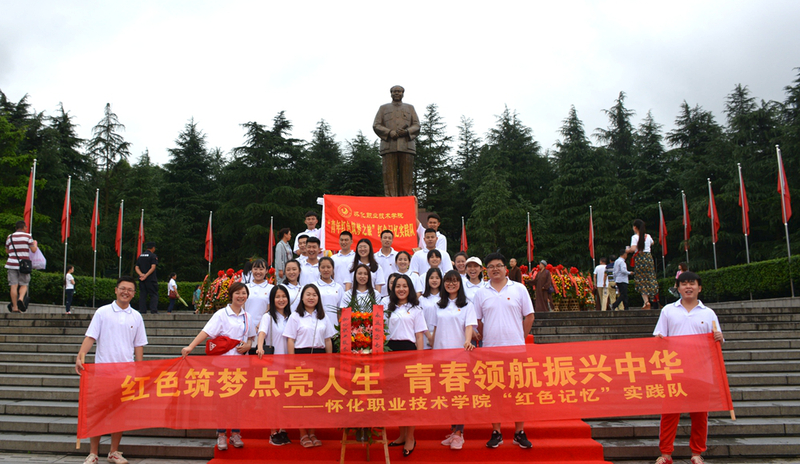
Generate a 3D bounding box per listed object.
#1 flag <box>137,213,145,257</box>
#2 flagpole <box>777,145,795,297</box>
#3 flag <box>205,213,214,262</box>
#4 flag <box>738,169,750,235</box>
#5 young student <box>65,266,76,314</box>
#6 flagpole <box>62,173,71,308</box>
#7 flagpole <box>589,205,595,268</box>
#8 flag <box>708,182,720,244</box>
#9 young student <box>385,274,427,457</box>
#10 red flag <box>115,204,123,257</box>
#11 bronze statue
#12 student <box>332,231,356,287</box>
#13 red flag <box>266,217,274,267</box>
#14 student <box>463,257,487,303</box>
[{"bbox_3d":[-11.947,0.303,27.741,0.400,2.250,0.300,-1,-7,0],"label":"flag"},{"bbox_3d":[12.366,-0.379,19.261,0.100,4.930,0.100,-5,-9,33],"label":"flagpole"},{"bbox_3d":[-7.808,0.225,24.600,0.400,2.100,0.300,-1,-7,0],"label":"flag"},{"bbox_3d":[11.823,-1.108,20.553,0.400,2.250,0.300,-1,-7,0],"label":"flag"},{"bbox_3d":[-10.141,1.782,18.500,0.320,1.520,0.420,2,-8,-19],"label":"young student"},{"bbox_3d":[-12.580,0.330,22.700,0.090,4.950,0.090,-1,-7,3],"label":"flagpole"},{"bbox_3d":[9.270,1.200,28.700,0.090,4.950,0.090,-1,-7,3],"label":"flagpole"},{"bbox_3d":[11.789,-0.787,22.473,0.400,2.250,0.300,-1,-7,0],"label":"flag"},{"bbox_3d":[0.052,1.240,5.660,0.460,1.670,0.340,-1,-7,7],"label":"young student"},{"bbox_3d":[-13.281,-0.071,28.317,0.340,2.550,0.250,3,-8,-25],"label":"red flag"},{"bbox_3d":[-0.080,-3.830,27.500,2.150,5.950,1.600,-1,-7,2],"label":"bronze statue"},{"bbox_3d":[-0.704,0.846,7.740,0.480,1.720,0.310,0,-7,-2],"label":"student"},{"bbox_3d":[-6.559,0.628,30.684,0.400,2.250,0.300,-1,-7,0],"label":"red flag"},{"bbox_3d":[0.835,1.078,6.645,0.430,1.640,0.310,-1,-7,6],"label":"student"}]

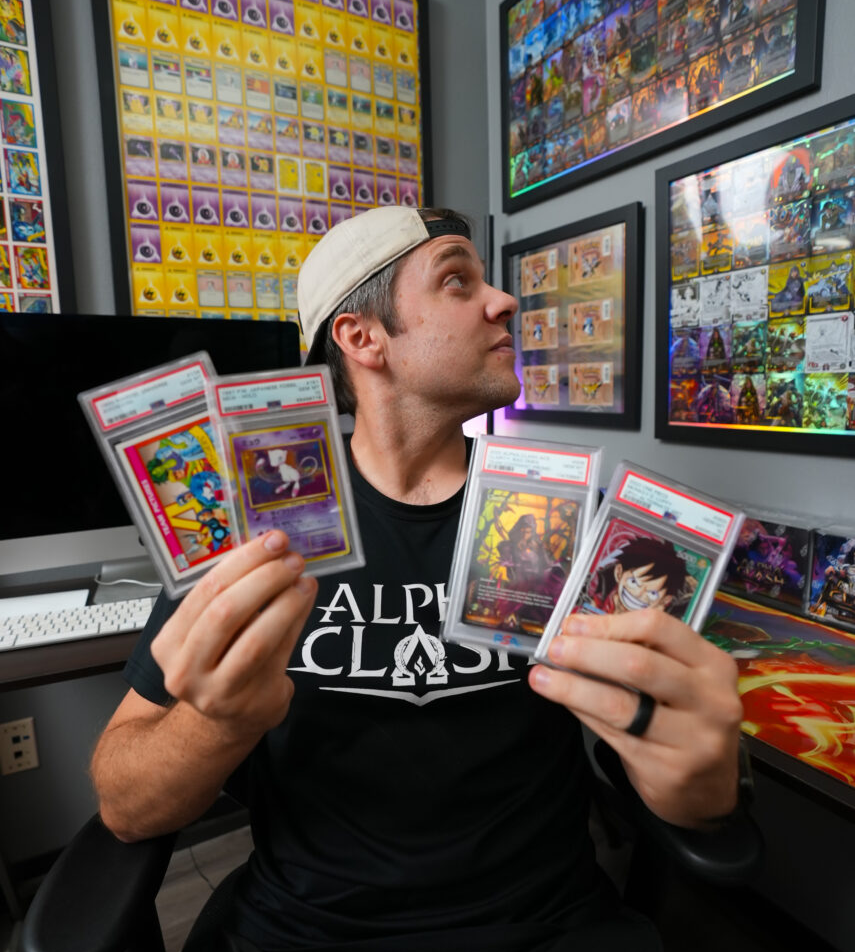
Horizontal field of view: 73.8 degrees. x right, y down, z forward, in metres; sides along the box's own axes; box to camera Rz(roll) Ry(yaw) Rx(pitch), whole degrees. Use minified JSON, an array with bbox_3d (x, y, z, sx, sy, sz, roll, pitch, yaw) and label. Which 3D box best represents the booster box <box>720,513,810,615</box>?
[{"bbox_3d":[0.574,0.134,0.937,0.077,0.128,0.138,-5,8,-26],"label":"booster box"}]

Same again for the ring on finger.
[{"bbox_3d":[0.126,0.141,0.339,0.008,0.023,0.023,12,-17,16],"label":"ring on finger"}]

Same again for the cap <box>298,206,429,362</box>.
[{"bbox_3d":[-0.077,-0.231,0.641,0.228,0.122,0.170,-34,-1,16],"label":"cap"}]

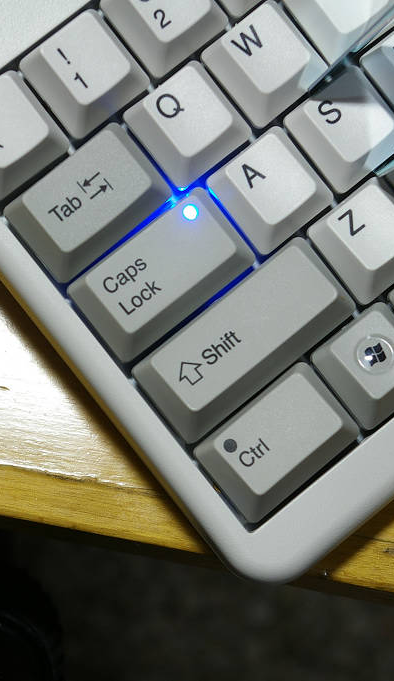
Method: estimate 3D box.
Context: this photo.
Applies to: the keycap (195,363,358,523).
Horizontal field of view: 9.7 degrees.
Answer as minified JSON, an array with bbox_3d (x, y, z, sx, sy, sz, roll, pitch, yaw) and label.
[{"bbox_3d":[0.016,0.019,0.431,0.028,0.009,0.018,-39,93,-9],"label":"keycap"}]

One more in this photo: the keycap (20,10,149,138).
[{"bbox_3d":[-0.020,-0.050,0.428,0.018,0.011,0.018,-39,93,-9],"label":"keycap"}]

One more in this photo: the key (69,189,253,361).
[{"bbox_3d":[-0.006,-0.012,0.430,0.032,0.008,0.018,-39,93,-9],"label":"key"}]

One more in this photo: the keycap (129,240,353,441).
[{"bbox_3d":[0.010,0.000,0.431,0.042,0.008,0.018,-39,93,-9],"label":"keycap"}]

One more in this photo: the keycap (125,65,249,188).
[{"bbox_3d":[-0.001,-0.041,0.432,0.018,0.009,0.018,-39,93,-9],"label":"keycap"}]

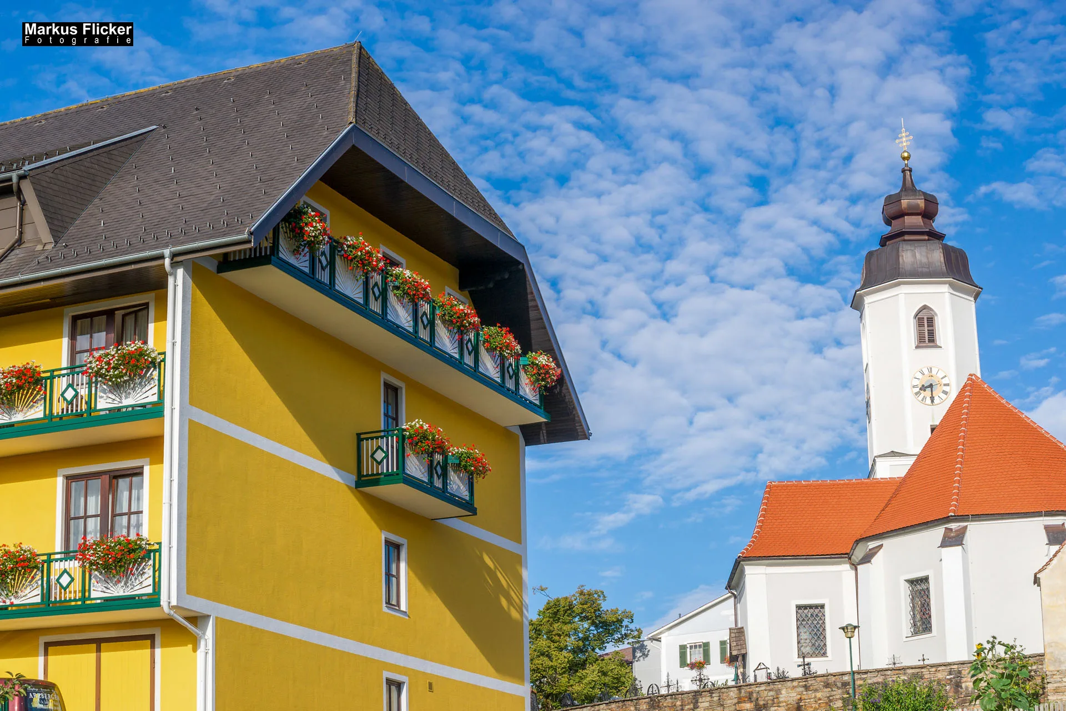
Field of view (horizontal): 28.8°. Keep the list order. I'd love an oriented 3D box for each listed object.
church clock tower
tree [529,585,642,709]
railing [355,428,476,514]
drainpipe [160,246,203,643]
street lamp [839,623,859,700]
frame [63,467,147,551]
[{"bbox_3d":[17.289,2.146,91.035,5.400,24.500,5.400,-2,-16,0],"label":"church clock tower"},{"bbox_3d":[1.823,12.635,85.791,5.900,6.200,5.700,-2,-16,0],"label":"tree"},{"bbox_3d":[-2.271,2.376,41.004,0.970,1.080,3.470,-8,-17,21],"label":"railing"},{"bbox_3d":[-5.757,1.437,34.218,0.200,6.474,1.150,-8,-17,21],"label":"drainpipe"},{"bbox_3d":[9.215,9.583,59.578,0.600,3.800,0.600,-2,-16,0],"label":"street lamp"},{"bbox_3d":[-7.307,2.684,35.333,1.581,1.442,0.140,-8,-17,21],"label":"frame"}]

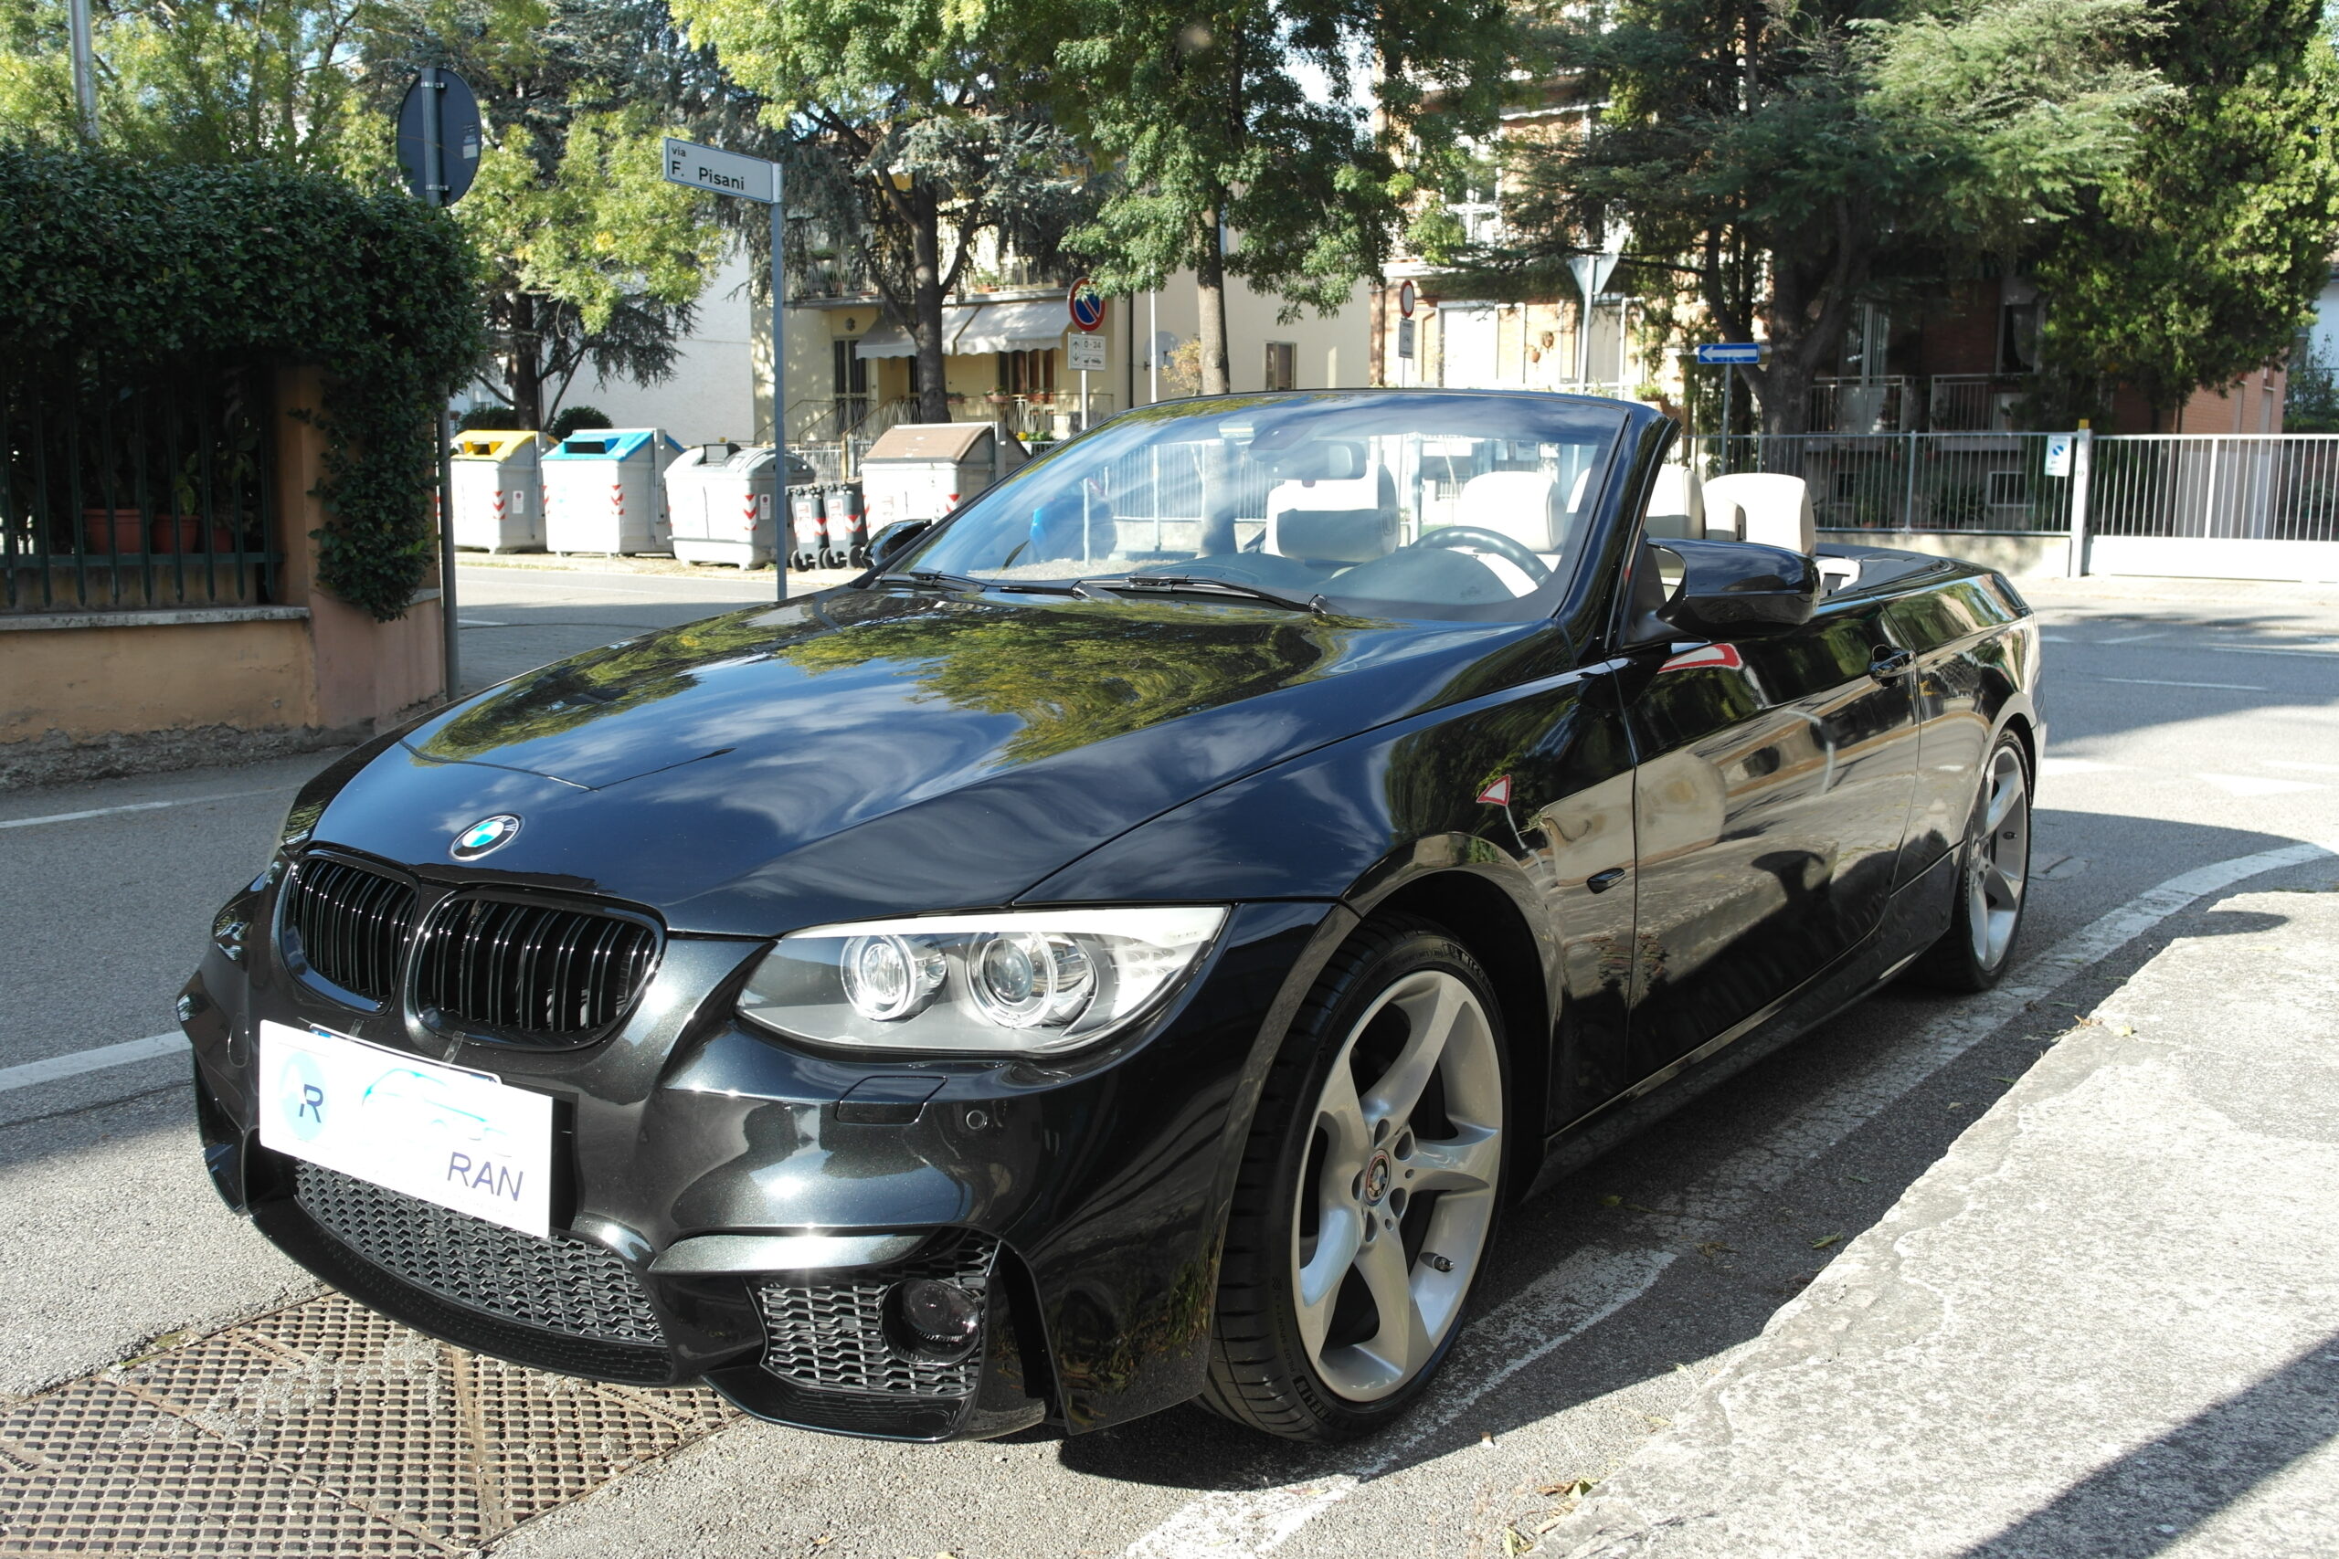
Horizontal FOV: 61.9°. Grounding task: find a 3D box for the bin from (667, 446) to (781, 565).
[{"bbox_3d":[-5.476,-3.483,24.965,1.420,1.540,1.220,5,9,29],"label":"bin"}]

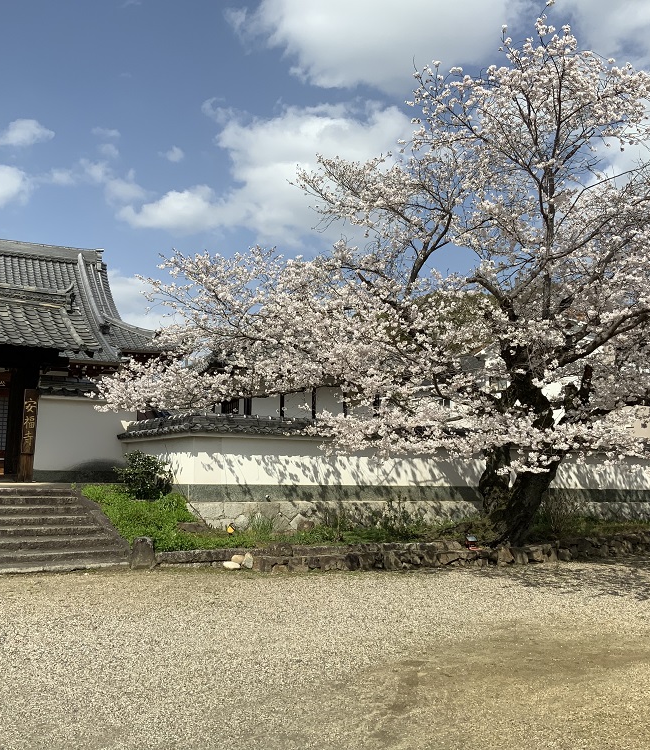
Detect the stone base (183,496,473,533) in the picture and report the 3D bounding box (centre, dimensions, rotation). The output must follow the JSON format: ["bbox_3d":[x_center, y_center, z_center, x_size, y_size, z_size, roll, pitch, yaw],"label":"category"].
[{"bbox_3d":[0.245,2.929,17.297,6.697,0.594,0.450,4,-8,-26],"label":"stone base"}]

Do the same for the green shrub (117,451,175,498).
[{"bbox_3d":[-3.385,1.876,15.800,1.000,0.900,0.920,4,-8,-28],"label":"green shrub"}]

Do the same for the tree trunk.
[{"bbox_3d":[3.626,2.277,15.700,1.350,1.850,1.050,2,-7,-10],"label":"tree trunk"}]

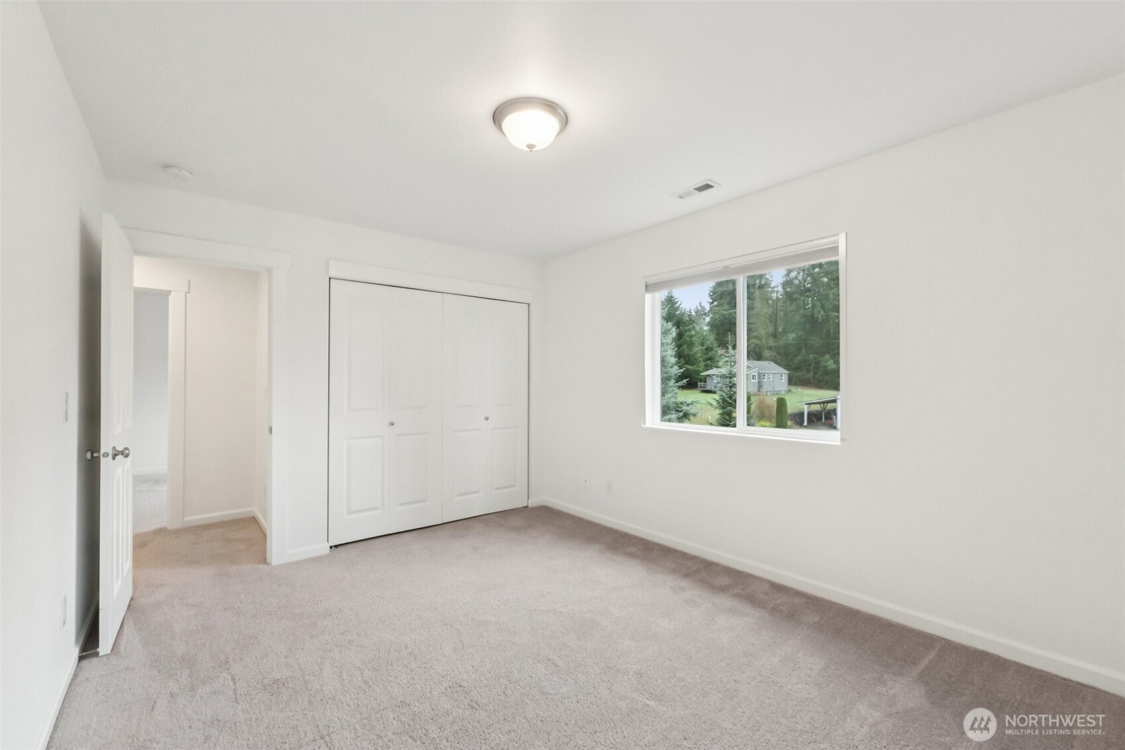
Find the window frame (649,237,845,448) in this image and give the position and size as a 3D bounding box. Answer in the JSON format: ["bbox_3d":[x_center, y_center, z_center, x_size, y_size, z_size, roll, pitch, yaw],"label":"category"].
[{"bbox_3d":[1.155,-0.189,3.215,0.121,1.206,1.493,1,-1,-40],"label":"window frame"}]

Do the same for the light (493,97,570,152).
[{"bbox_3d":[-0.144,-1.103,2.147,0.337,0.165,0.337,0,-1,0],"label":"light"}]

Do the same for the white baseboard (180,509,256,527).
[{"bbox_3d":[-3.111,1.295,4.267,0.536,0.079,0.016,1,-1,-40],"label":"white baseboard"}]

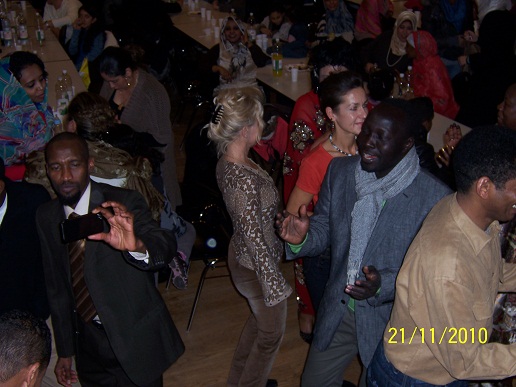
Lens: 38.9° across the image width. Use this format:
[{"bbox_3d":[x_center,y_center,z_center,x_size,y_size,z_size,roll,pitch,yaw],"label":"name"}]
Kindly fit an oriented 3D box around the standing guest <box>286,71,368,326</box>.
[{"bbox_3d":[0.340,0.238,3.414,0.380,1.660,0.500,20,31,38],"label":"standing guest"}]

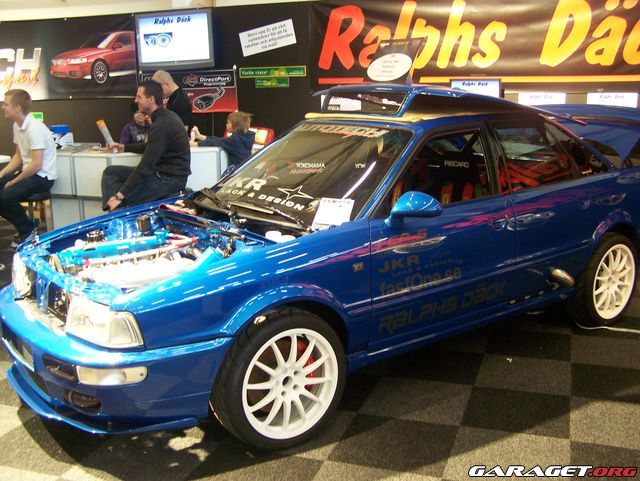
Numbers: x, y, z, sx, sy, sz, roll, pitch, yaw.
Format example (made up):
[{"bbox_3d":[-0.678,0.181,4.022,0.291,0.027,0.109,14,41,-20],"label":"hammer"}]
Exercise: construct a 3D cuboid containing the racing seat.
[{"bbox_3d":[0.688,-0.060,4.270,0.650,0.920,0.550,-10,14,-35],"label":"racing seat"}]

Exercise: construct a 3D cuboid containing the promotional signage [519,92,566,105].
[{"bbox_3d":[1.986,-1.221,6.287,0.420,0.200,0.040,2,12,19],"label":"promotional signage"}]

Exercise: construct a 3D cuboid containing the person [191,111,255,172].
[{"bbox_3d":[-0.936,-0.713,6.750,0.570,1.020,0.420,-1,11,3],"label":"person"}]

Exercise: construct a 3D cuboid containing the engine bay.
[{"bbox_3d":[-0.845,0.189,3.641,0.930,0.460,1.320,-10,14,-35],"label":"engine bay"}]

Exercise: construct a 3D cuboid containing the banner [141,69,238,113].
[{"bbox_3d":[-1.405,-1.573,7.465,1.140,0.438,0.015,2,12,19],"label":"banner"}]

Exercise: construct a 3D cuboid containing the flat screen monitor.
[{"bbox_3d":[-1.481,-2.073,7.301,0.885,0.565,0.100,2,12,19],"label":"flat screen monitor"}]

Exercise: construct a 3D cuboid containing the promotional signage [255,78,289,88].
[{"bbox_3d":[-0.478,-1.599,7.127,0.363,0.094,0.015,2,12,19],"label":"promotional signage"}]

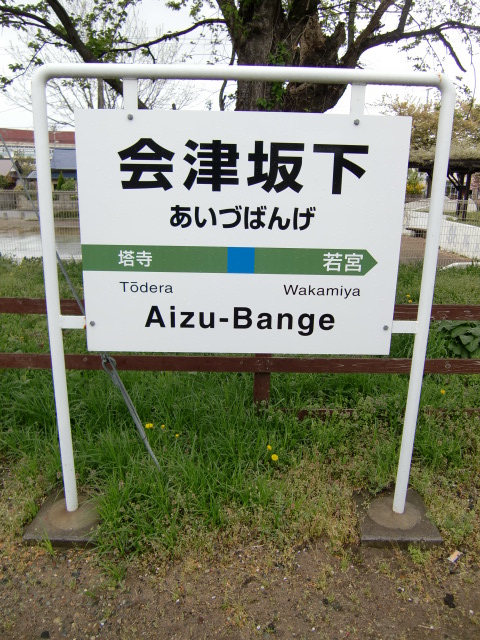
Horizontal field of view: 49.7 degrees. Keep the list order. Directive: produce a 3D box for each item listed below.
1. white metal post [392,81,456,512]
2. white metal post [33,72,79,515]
[{"bbox_3d":[0.739,0.003,2.076,0.053,1.789,0.053,1,16,-2],"label":"white metal post"},{"bbox_3d":[-0.730,-0.017,2.038,0.053,1.790,0.053,1,16,-2],"label":"white metal post"}]

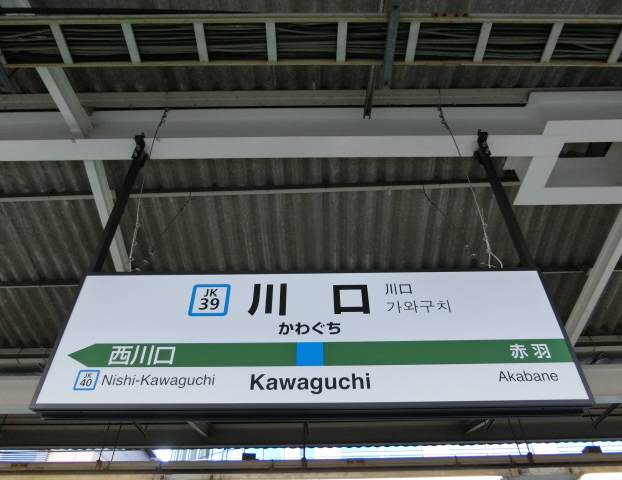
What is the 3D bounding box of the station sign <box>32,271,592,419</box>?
[{"bbox_3d":[0.009,0.407,1.921,2.050,0.630,0.110,0,-43,0],"label":"station sign"}]

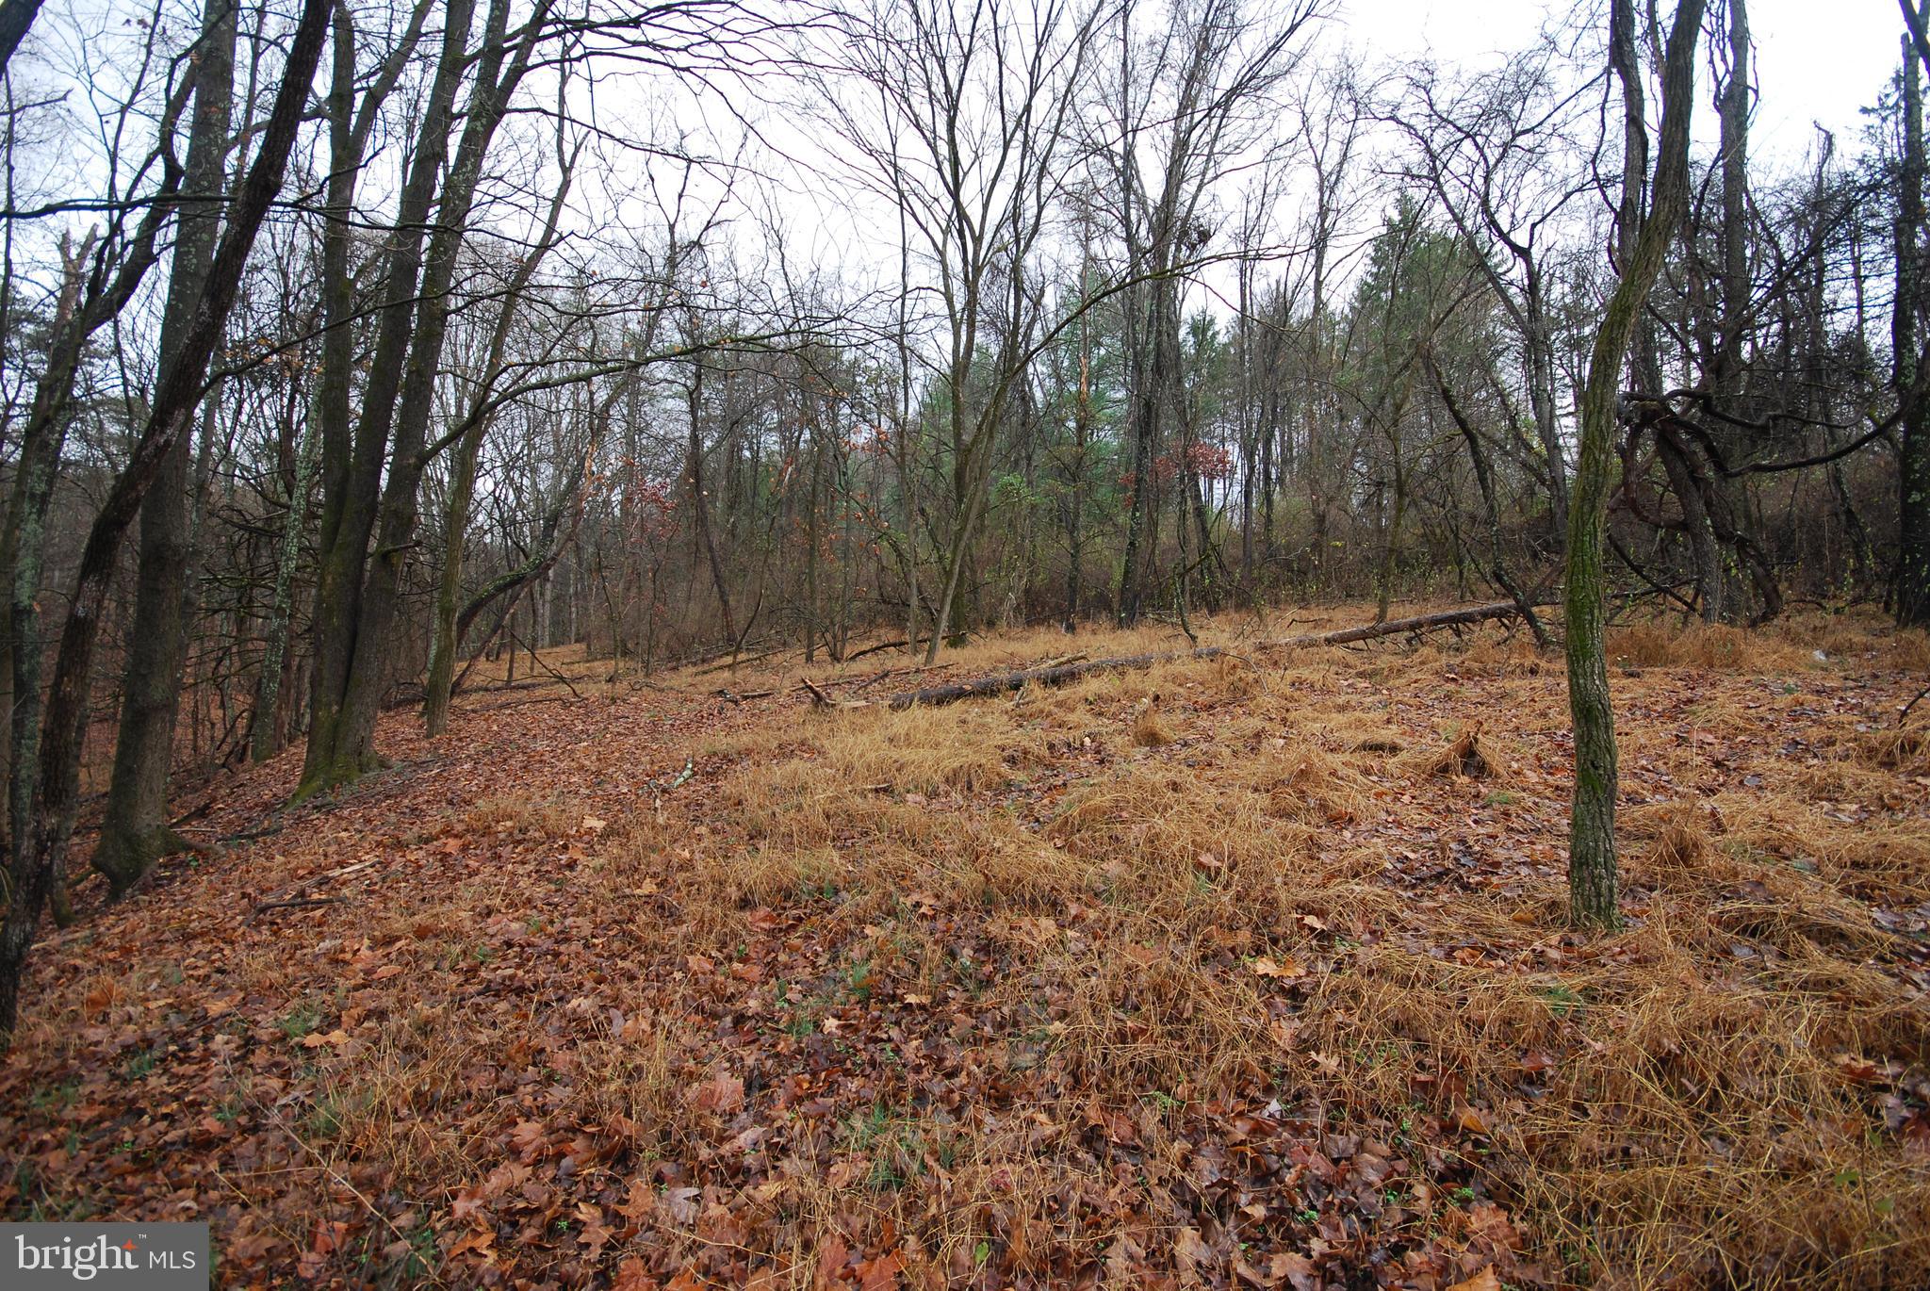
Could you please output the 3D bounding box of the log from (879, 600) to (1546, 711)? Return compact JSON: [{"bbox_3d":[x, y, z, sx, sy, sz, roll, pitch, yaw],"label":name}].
[{"bbox_3d":[4.081,0.143,12.200,10.478,0.360,0.340,-8,0,-8],"label":"log"}]

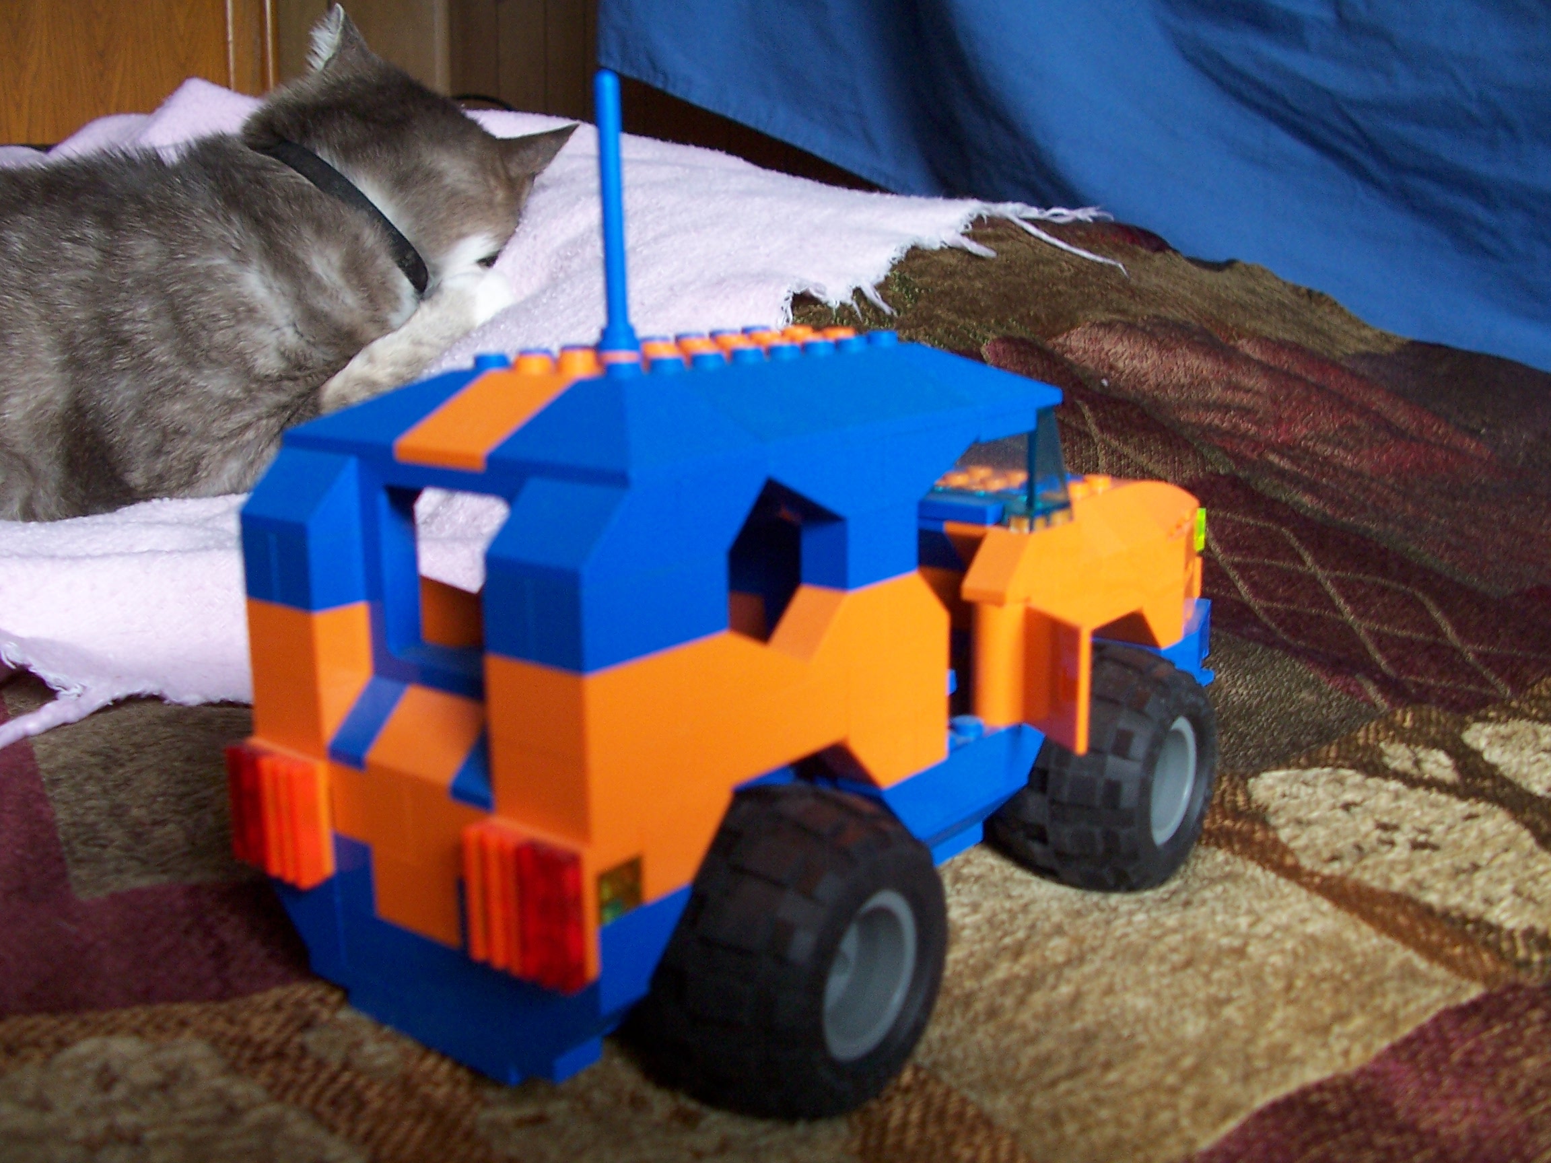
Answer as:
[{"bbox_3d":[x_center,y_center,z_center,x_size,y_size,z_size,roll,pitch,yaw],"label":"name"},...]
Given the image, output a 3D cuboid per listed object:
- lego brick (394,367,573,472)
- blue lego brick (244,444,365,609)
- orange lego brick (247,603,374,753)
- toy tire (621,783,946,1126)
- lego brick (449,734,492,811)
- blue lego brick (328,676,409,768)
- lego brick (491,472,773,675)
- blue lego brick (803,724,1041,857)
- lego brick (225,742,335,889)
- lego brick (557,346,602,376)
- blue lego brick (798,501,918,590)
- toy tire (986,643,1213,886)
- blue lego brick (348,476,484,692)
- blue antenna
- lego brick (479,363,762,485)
[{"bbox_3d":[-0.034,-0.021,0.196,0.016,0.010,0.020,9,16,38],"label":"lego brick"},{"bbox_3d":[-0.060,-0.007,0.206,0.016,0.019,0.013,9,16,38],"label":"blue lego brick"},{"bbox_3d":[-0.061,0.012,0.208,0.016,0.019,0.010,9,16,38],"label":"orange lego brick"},{"bbox_3d":[0.001,0.048,0.208,0.029,0.043,0.043,9,16,38],"label":"toy tire"},{"bbox_3d":[-0.032,0.021,0.188,0.008,0.010,0.013,9,16,38],"label":"lego brick"},{"bbox_3d":[-0.050,0.017,0.204,0.008,0.010,0.015,9,16,38],"label":"blue lego brick"},{"bbox_3d":[-0.017,-0.003,0.183,0.016,0.019,0.032,9,16,38],"label":"lego brick"},{"bbox_3d":[0.022,0.029,0.235,0.017,0.012,0.035,9,16,38],"label":"blue lego brick"},{"bbox_3d":[-0.065,0.030,0.207,0.016,0.016,0.005,9,16,38],"label":"lego brick"},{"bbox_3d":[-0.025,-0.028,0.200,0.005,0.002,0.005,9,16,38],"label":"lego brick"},{"bbox_3d":[0.011,-0.005,0.212,0.008,0.010,0.016,9,16,38],"label":"blue lego brick"},{"bbox_3d":[0.057,0.032,0.273,0.028,0.043,0.043,9,16,38],"label":"toy tire"},{"bbox_3d":[-0.038,-0.001,0.196,0.032,0.029,0.008,9,16,38],"label":"blue lego brick"},{"bbox_3d":[-0.022,-0.049,0.213,0.006,0.039,0.006,-1,13,0],"label":"blue antenna"},{"bbox_3d":[-0.018,-0.019,0.185,0.024,0.010,0.024,9,16,38],"label":"lego brick"}]

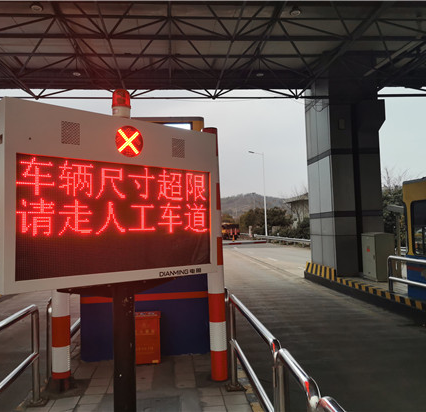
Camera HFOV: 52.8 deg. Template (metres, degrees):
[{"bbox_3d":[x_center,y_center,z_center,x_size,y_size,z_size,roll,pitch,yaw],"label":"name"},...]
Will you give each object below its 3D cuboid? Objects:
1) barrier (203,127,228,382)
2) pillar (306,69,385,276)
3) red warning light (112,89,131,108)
[{"bbox_3d":[0.003,0.488,4.538,0.168,2.618,0.168,-2,-3,-5],"label":"barrier"},{"bbox_3d":[4.420,-1.067,14.637,1.600,6.620,2.450,-1,-3,-5],"label":"pillar"},{"bbox_3d":[-0.636,-0.747,2.980,0.127,0.142,0.127,-2,-3,0],"label":"red warning light"}]

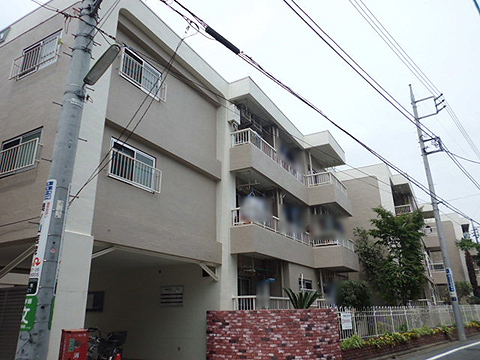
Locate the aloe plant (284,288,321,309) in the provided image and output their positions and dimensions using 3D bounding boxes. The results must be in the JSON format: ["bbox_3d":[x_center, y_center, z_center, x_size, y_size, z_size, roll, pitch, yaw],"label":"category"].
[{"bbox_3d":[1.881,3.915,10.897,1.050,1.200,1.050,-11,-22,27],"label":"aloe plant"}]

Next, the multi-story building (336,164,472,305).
[{"bbox_3d":[12.037,6.779,29.308,9.000,8.900,21.500,-15,-23,35],"label":"multi-story building"}]

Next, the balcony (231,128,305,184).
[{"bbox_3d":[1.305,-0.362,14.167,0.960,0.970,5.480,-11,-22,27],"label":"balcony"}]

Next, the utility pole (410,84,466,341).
[{"bbox_3d":[9.402,0.723,16.407,1.400,12.100,0.500,-11,-22,27],"label":"utility pole"}]

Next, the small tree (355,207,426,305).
[{"bbox_3d":[6.646,3.930,15.631,2.600,5.000,2.750,-11,-22,27],"label":"small tree"}]

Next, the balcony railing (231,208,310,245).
[{"bbox_3d":[1.413,1.919,13.333,0.782,0.514,5.480,-11,-22,27],"label":"balcony railing"}]

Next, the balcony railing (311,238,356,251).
[{"bbox_3d":[4.247,2.923,16.335,1.125,0.485,2.910,-11,-22,27],"label":"balcony railing"}]

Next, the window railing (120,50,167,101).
[{"bbox_3d":[-2.532,-2.613,9.560,0.260,0.600,1.570,-11,-22,27],"label":"window railing"}]

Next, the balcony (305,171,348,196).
[{"bbox_3d":[4.213,0.392,17.209,1.125,0.485,2.910,-11,-22,27],"label":"balcony"}]

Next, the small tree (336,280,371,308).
[{"bbox_3d":[3.877,4.262,12.177,1.100,1.650,1.100,-11,-22,27],"label":"small tree"}]

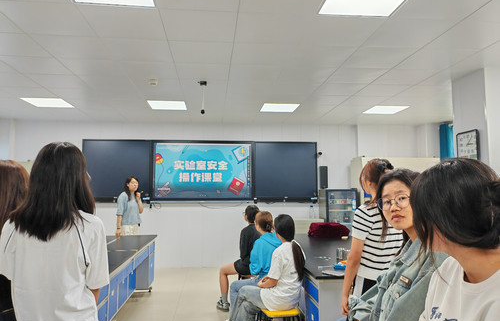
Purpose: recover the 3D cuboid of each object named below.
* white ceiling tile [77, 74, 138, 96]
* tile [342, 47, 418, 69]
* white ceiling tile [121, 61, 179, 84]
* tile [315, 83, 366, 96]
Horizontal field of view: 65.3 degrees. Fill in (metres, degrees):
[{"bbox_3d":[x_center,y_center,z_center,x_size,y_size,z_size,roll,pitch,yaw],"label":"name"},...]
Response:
[{"bbox_3d":[-1.794,-0.983,4.951,0.600,0.025,0.600,0,-5,-6],"label":"white ceiling tile"},{"bbox_3d":[1.319,-1.059,4.022,0.600,0.020,0.600,0,-5,-5],"label":"tile"},{"bbox_3d":[-1.128,-1.029,4.388,0.600,0.020,0.600,0,-5,-5],"label":"white ceiling tile"},{"bbox_3d":[1.204,-0.959,5.213,0.600,0.020,0.600,0,-5,-5],"label":"tile"}]

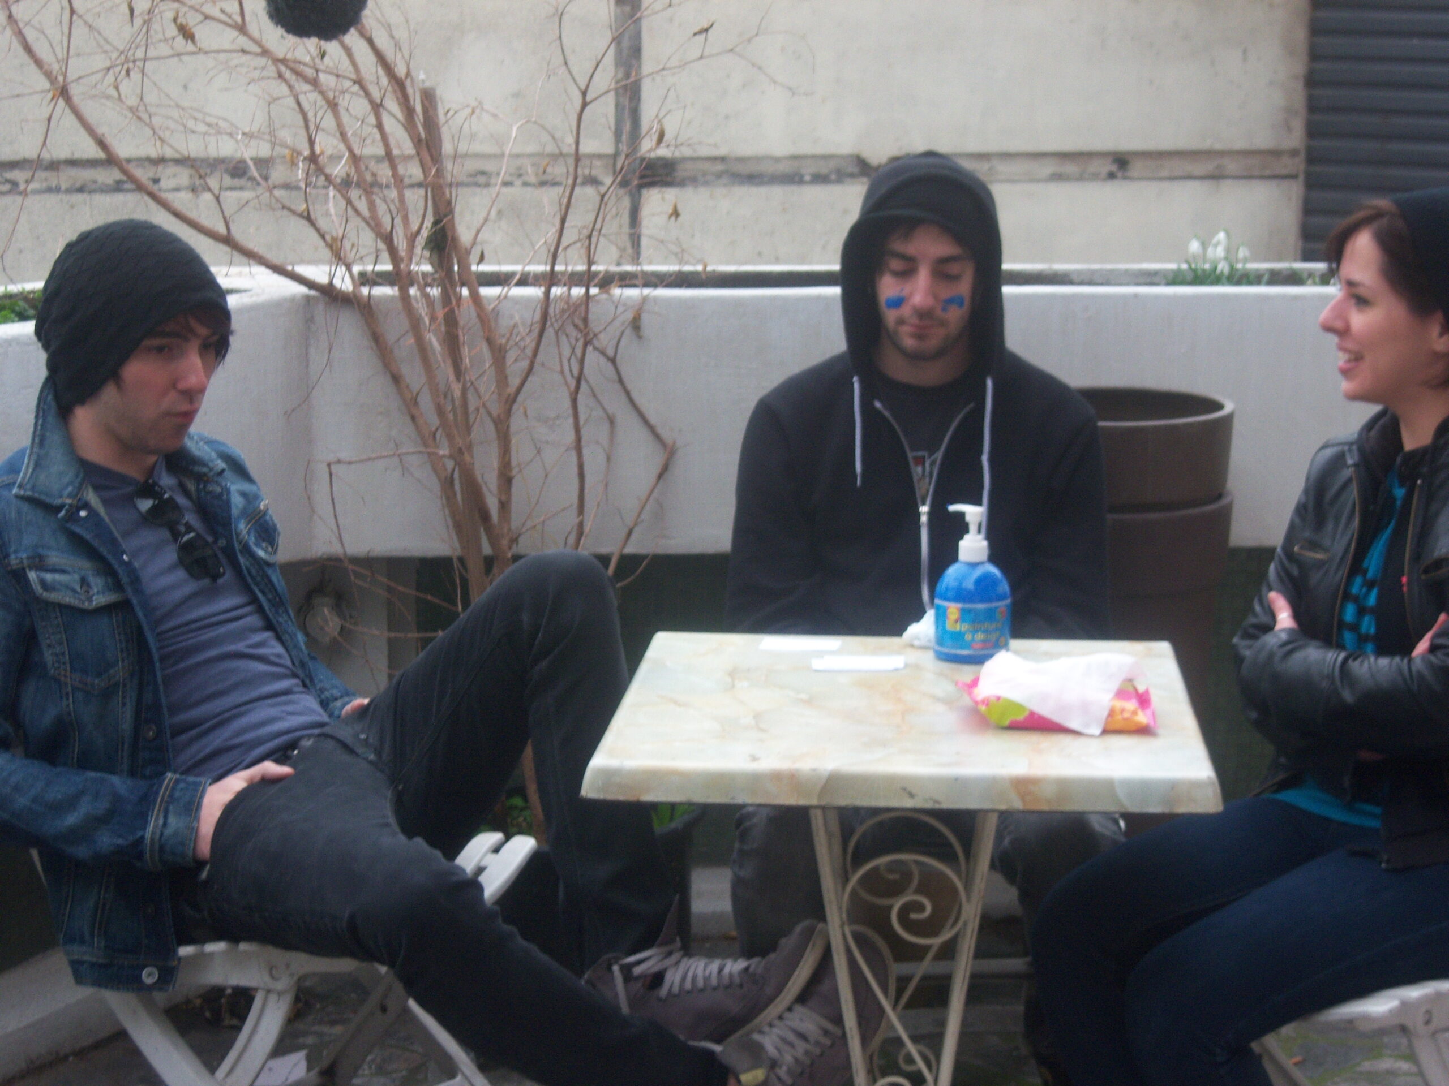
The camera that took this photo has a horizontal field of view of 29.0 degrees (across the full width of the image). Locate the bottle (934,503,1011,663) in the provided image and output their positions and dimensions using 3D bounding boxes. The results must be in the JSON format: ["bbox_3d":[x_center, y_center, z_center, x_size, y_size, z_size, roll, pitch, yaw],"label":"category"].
[{"bbox_3d":[0.290,0.044,3.271,0.089,0.184,0.087,0,10,2],"label":"bottle"}]

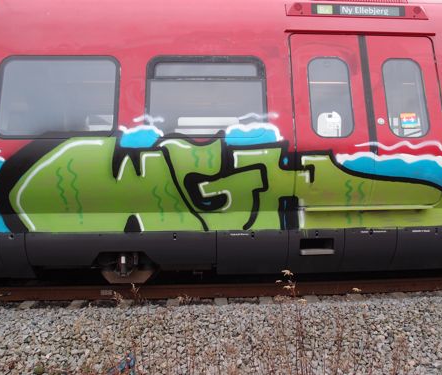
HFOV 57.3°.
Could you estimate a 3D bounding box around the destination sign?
[{"bbox_3d":[1.665,-2.140,4.848,1.154,0.155,0.080,0,-13,-3],"label":"destination sign"}]

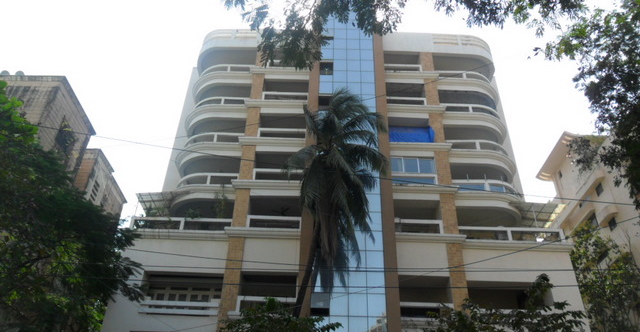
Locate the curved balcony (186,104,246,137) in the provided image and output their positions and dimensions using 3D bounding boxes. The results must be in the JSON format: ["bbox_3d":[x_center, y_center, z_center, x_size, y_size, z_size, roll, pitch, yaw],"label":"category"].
[{"bbox_3d":[-6.855,-2.901,32.667,4.473,1.220,2.216,2,-36,0],"label":"curved balcony"}]

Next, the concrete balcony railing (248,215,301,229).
[{"bbox_3d":[-2.471,3.069,26.390,2.930,0.920,0.250,2,-37,1],"label":"concrete balcony railing"}]

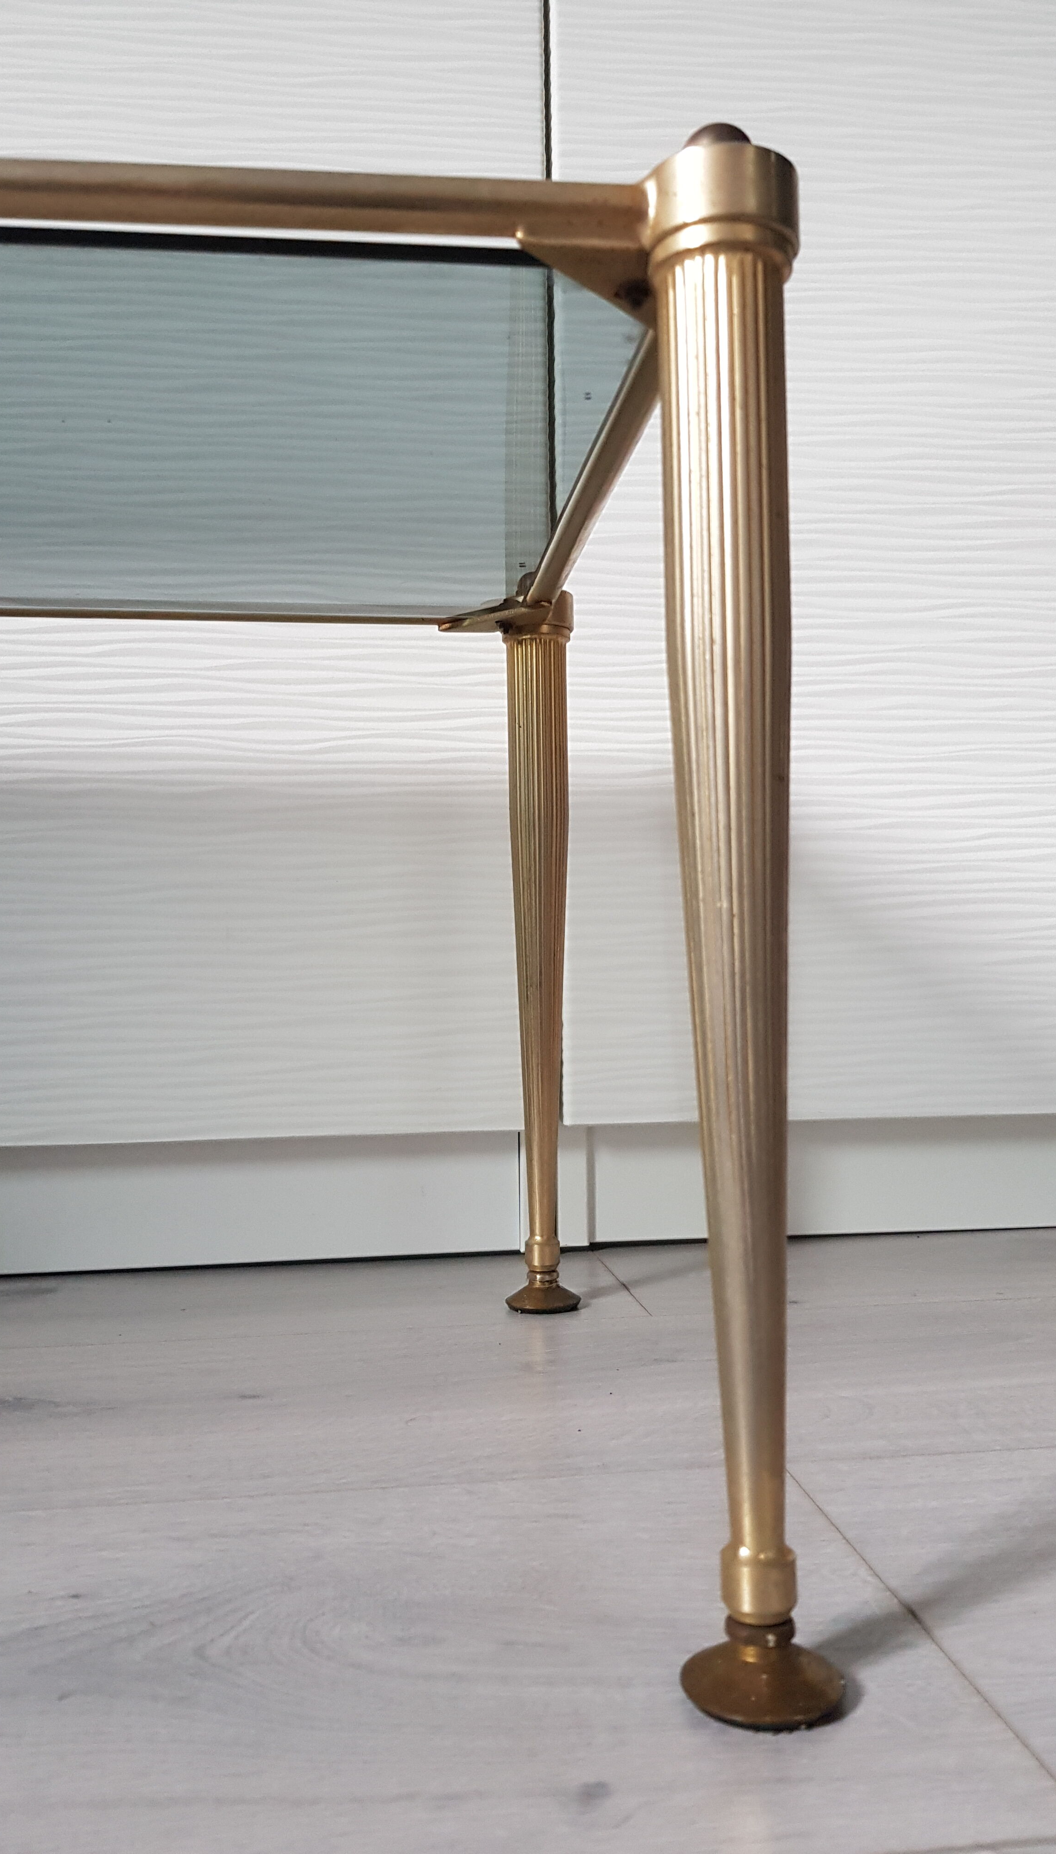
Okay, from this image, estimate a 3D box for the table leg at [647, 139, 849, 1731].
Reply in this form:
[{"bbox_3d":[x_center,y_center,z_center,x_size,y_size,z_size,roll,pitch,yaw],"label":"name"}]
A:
[{"bbox_3d":[0.051,-0.007,0.333,0.038,0.380,0.038,-1,-3,-7],"label":"table leg"}]

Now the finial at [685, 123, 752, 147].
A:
[{"bbox_3d":[0.046,-0.191,0.341,0.017,0.012,0.017,-1,-3,-7],"label":"finial"}]

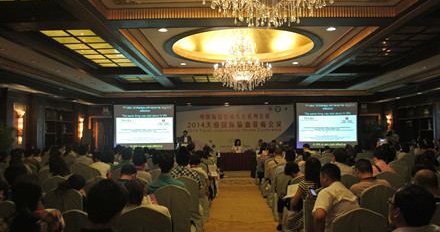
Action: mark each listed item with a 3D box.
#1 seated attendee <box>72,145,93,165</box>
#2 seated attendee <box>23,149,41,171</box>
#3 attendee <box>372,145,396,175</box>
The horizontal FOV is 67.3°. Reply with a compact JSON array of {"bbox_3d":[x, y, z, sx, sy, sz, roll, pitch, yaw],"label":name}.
[{"bbox_3d":[-3.030,1.327,7.400,0.480,1.290,0.750,-1,-3,4],"label":"seated attendee"},{"bbox_3d":[-4.080,1.342,7.150,0.480,1.250,0.750,-1,-3,4],"label":"seated attendee"},{"bbox_3d":[2.620,1.154,5.300,0.480,1.320,0.750,0,-3,-2],"label":"attendee"}]

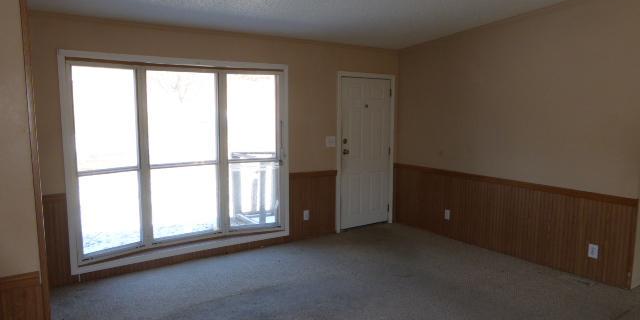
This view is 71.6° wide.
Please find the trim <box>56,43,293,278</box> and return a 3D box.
[{"bbox_3d":[-1.312,-0.018,4.556,2.273,2.000,0.080,-4,8,-34],"label":"trim"}]

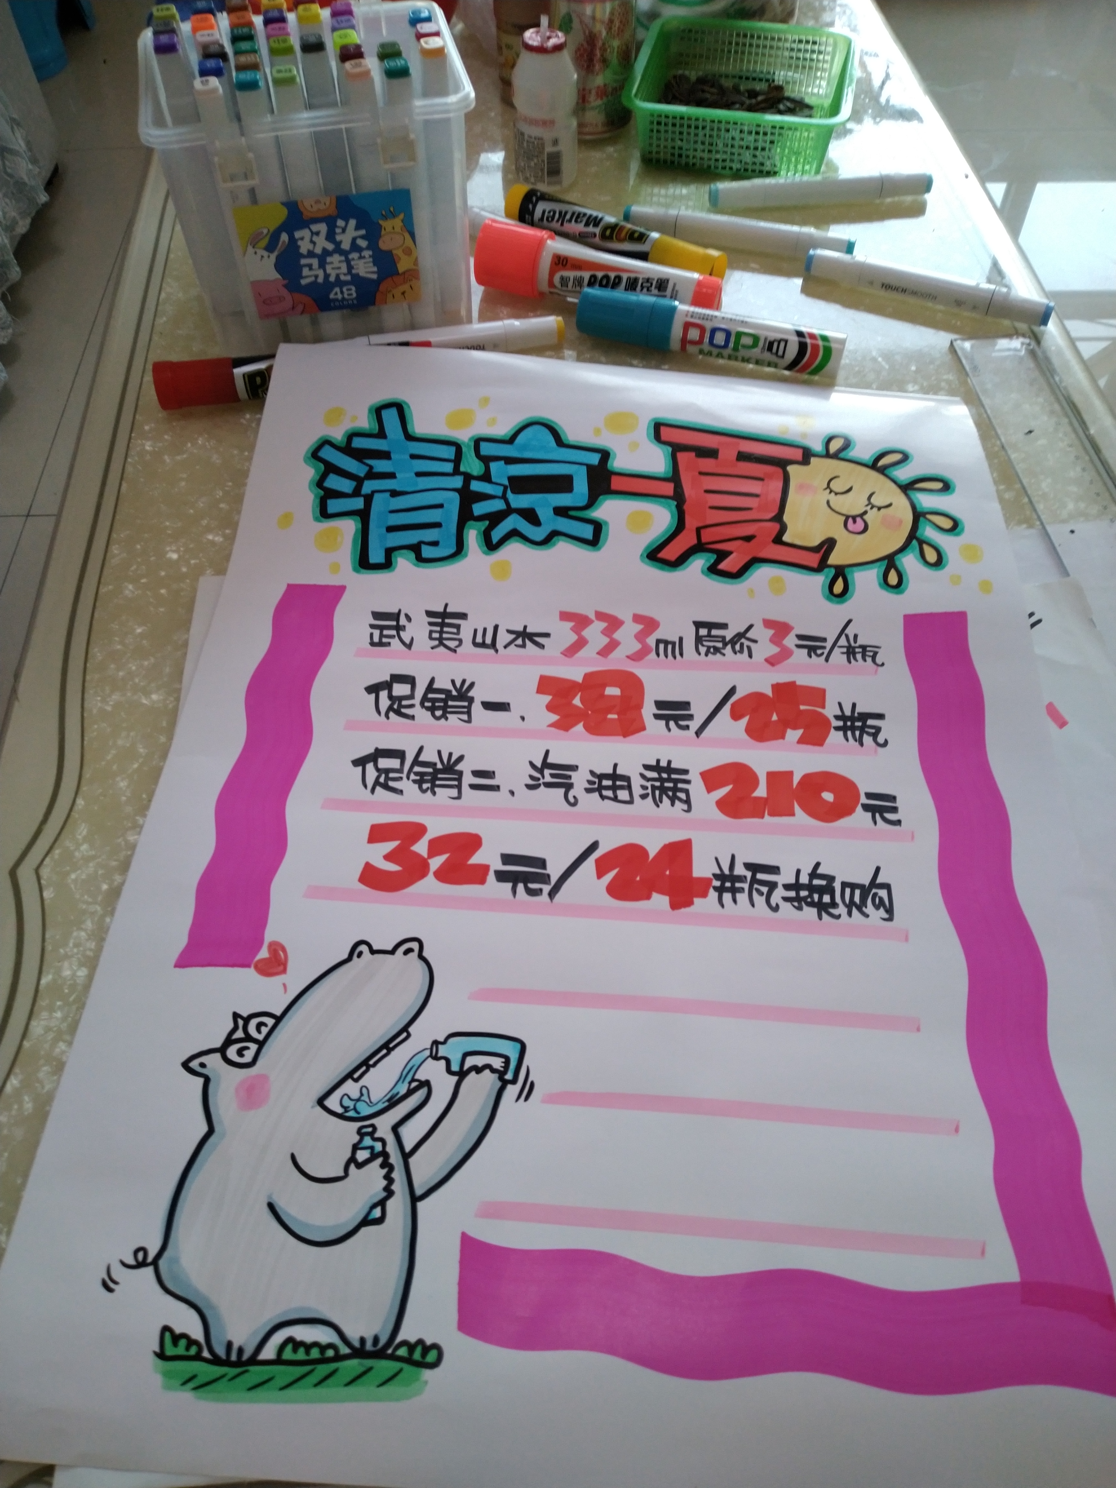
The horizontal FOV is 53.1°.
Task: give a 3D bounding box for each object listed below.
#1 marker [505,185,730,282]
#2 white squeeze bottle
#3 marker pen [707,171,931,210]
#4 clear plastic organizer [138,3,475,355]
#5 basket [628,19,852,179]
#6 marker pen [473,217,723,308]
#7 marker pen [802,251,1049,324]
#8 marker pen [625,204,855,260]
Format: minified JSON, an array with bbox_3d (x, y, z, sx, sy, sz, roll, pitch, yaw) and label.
[{"bbox_3d":[0.037,-0.341,0.742,0.160,0.025,0.025,25,60,16],"label":"marker"},{"bbox_3d":[-0.008,-0.441,0.763,0.044,0.101,0.044,0,56,0],"label":"white squeeze bottle"},{"bbox_3d":[0.184,-0.386,0.778,0.155,0.015,0.016,-4,56,-2],"label":"marker pen"},{"bbox_3d":[-0.137,-0.331,0.663,0.171,0.148,0.118,-9,57,-6],"label":"clear plastic organizer"},{"bbox_3d":[0.132,-0.463,0.808,0.148,0.050,0.119,9,57,7],"label":"basket"},{"bbox_3d":[0.025,-0.297,0.706,0.158,0.036,0.040,13,57,9],"label":"marker pen"},{"bbox_3d":[0.235,-0.292,0.715,0.156,0.015,0.016,18,58,12],"label":"marker pen"},{"bbox_3d":[0.121,-0.345,0.750,0.154,0.015,0.016,12,57,8],"label":"marker pen"}]

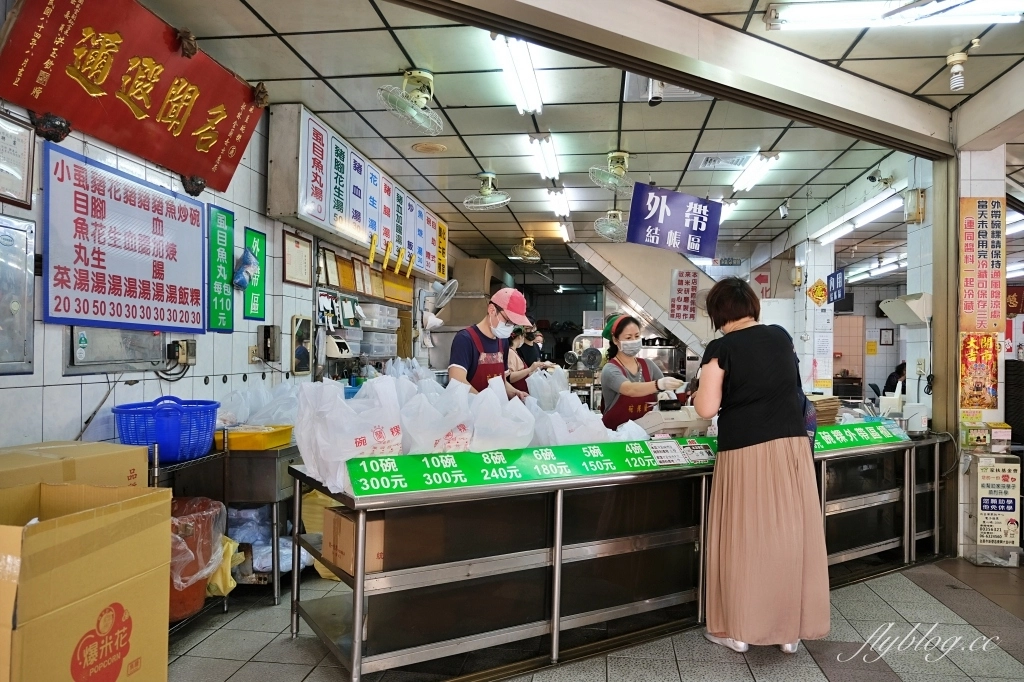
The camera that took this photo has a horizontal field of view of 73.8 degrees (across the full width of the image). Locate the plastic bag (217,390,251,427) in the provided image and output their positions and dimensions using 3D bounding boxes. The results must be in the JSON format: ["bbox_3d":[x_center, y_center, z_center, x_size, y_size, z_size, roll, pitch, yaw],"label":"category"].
[{"bbox_3d":[-1.665,0.418,4.050,0.220,0.250,0.220,1,-1,8],"label":"plastic bag"}]

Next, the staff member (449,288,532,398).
[{"bbox_3d":[-0.140,0.551,3.900,0.520,1.680,0.450,2,-1,-37],"label":"staff member"}]

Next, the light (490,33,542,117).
[{"bbox_3d":[0.048,-1.617,4.155,0.178,0.075,1.200,1,-1,8],"label":"light"}]

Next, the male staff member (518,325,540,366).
[{"bbox_3d":[0.133,0.601,6.294,0.320,1.680,0.480,0,-1,41],"label":"male staff member"}]

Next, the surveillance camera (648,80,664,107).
[{"bbox_3d":[0.849,-1.474,4.024,0.085,0.220,0.085,1,-23,7],"label":"surveillance camera"}]

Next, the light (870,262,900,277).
[{"bbox_3d":[6.369,-1.200,11.614,0.150,0.085,1.200,1,-1,8],"label":"light"}]

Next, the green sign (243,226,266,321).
[{"bbox_3d":[-1.767,-0.452,4.710,0.015,0.615,0.287,1,-1,8],"label":"green sign"}]

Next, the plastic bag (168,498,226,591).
[{"bbox_3d":[-1.590,0.951,3.286,0.410,0.400,0.410,1,-1,8],"label":"plastic bag"}]

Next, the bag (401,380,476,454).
[{"bbox_3d":[-0.314,0.370,2.866,0.260,0.400,0.200,2,-1,-32],"label":"bag"}]

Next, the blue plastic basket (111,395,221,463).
[{"bbox_3d":[-1.677,0.398,3.314,0.470,0.325,0.480,2,-1,-27],"label":"blue plastic basket"}]

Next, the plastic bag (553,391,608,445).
[{"bbox_3d":[0.345,0.421,3.440,0.280,0.340,0.240,1,-1,-24],"label":"plastic bag"}]

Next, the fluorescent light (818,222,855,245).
[{"bbox_3d":[3.595,-1.165,7.573,0.070,0.070,1.140,1,-1,8],"label":"fluorescent light"}]

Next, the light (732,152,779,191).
[{"bbox_3d":[2.244,-1.539,6.273,0.178,0.075,1.200,1,-1,8],"label":"light"}]

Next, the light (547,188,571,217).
[{"bbox_3d":[0.539,-1.535,7.699,0.160,0.080,1.200,1,-1,8],"label":"light"}]

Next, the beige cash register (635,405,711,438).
[{"bbox_3d":[0.885,0.483,3.846,0.360,0.240,0.290,1,-1,-32],"label":"beige cash register"}]

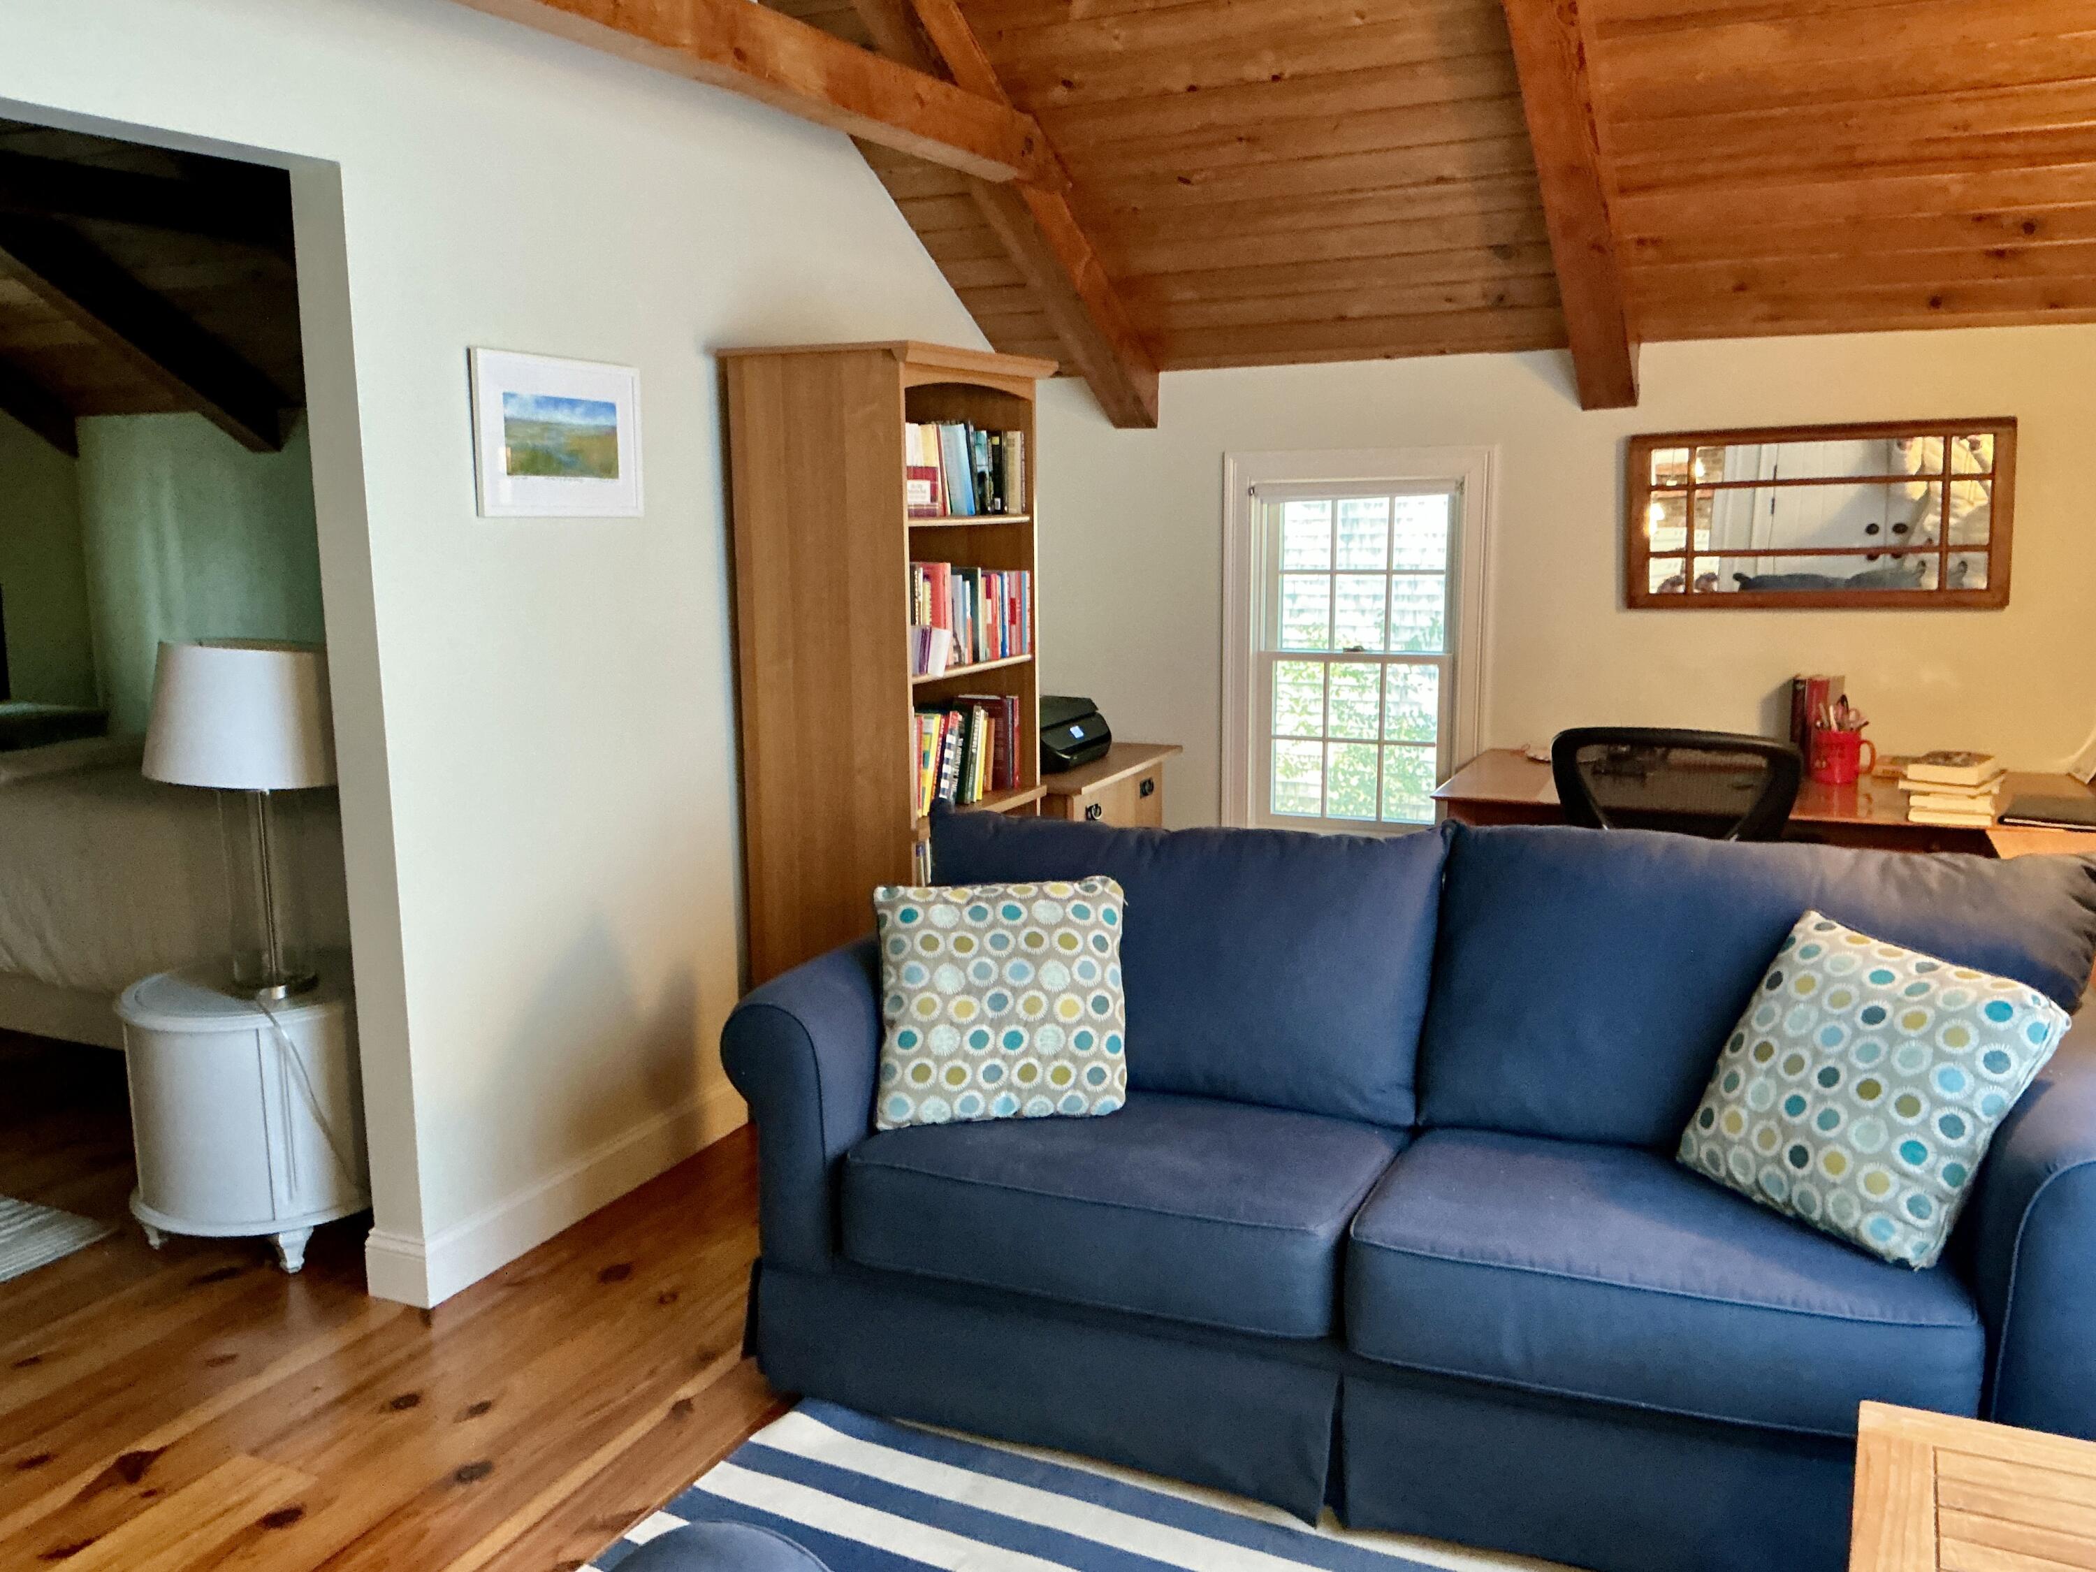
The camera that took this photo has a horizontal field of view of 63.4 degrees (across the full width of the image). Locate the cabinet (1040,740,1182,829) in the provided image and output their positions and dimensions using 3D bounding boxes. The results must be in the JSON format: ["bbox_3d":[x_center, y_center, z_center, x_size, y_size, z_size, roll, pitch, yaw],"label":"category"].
[{"bbox_3d":[0.003,0.293,4.904,0.559,0.720,0.836,3,10,24],"label":"cabinet"}]

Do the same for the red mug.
[{"bbox_3d":[1.966,-0.074,4.193,0.131,0.118,0.101,3,10,24],"label":"red mug"}]

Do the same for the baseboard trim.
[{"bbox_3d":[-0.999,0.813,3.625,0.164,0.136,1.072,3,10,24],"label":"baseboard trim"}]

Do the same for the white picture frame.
[{"bbox_3d":[-0.954,-0.684,3.341,0.024,0.308,0.474,3,10,24],"label":"white picture frame"}]

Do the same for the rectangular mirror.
[{"bbox_3d":[1.964,-0.687,4.356,0.905,0.470,0.032,3,10,24],"label":"rectangular mirror"}]

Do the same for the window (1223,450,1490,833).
[{"bbox_3d":[0.894,-0.383,4.938,0.780,1.171,0.106,3,10,24],"label":"window"}]

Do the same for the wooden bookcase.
[{"bbox_3d":[-0.349,-0.130,4.178,0.486,1.800,0.770,3,10,24],"label":"wooden bookcase"}]

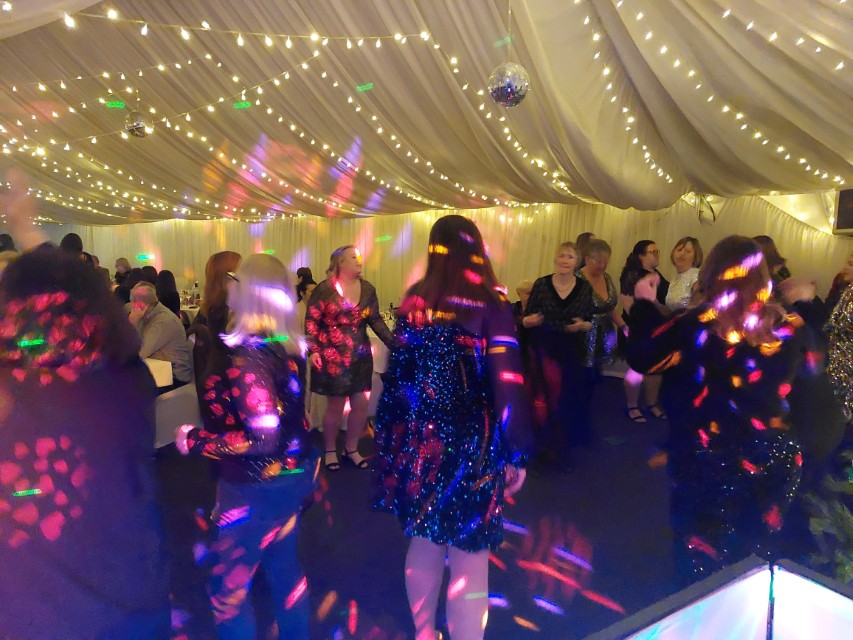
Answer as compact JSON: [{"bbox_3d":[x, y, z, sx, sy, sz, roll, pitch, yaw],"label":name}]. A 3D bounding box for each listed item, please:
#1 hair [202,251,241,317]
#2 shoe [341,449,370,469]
[{"bbox_3d":[-1.131,-0.202,3.295,0.230,0.367,0.210,-1,5,-15],"label":"hair"},{"bbox_3d":[-0.525,1.003,4.371,0.090,0.110,0.240,-4,7,-42],"label":"shoe"}]

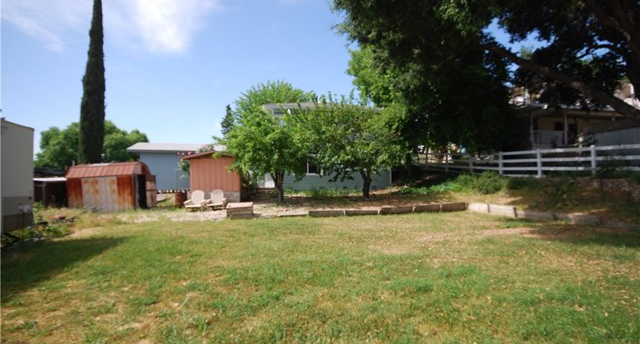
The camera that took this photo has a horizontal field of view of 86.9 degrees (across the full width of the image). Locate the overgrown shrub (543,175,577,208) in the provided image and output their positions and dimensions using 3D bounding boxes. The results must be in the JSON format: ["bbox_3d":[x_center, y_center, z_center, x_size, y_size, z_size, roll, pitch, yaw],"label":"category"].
[{"bbox_3d":[8.950,0.720,12.700,1.250,1.250,1.150,-1,-1,30],"label":"overgrown shrub"}]

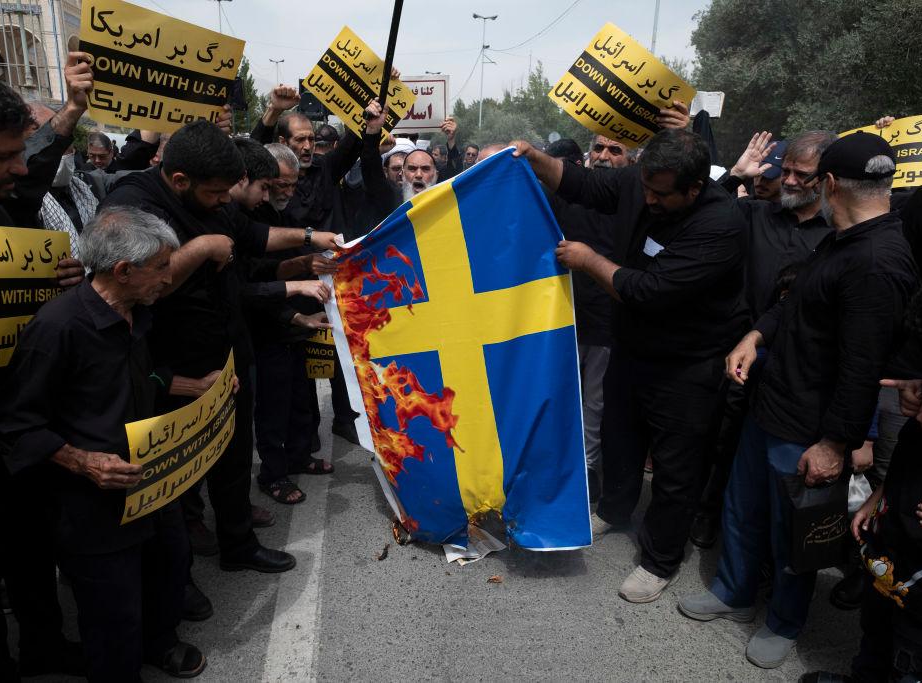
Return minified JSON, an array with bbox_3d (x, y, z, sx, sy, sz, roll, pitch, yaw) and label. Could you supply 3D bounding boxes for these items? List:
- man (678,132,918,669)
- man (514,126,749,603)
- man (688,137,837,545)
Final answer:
[{"bbox_3d":[1.114,0.203,1.938,0.540,1.700,0.530,0,14,-8],"label":"man"},{"bbox_3d":[0.658,0.077,2.343,0.760,1.720,0.600,-5,15,-24],"label":"man"},{"bbox_3d":[1.279,0.046,2.505,0.600,1.740,0.420,10,16,31],"label":"man"}]

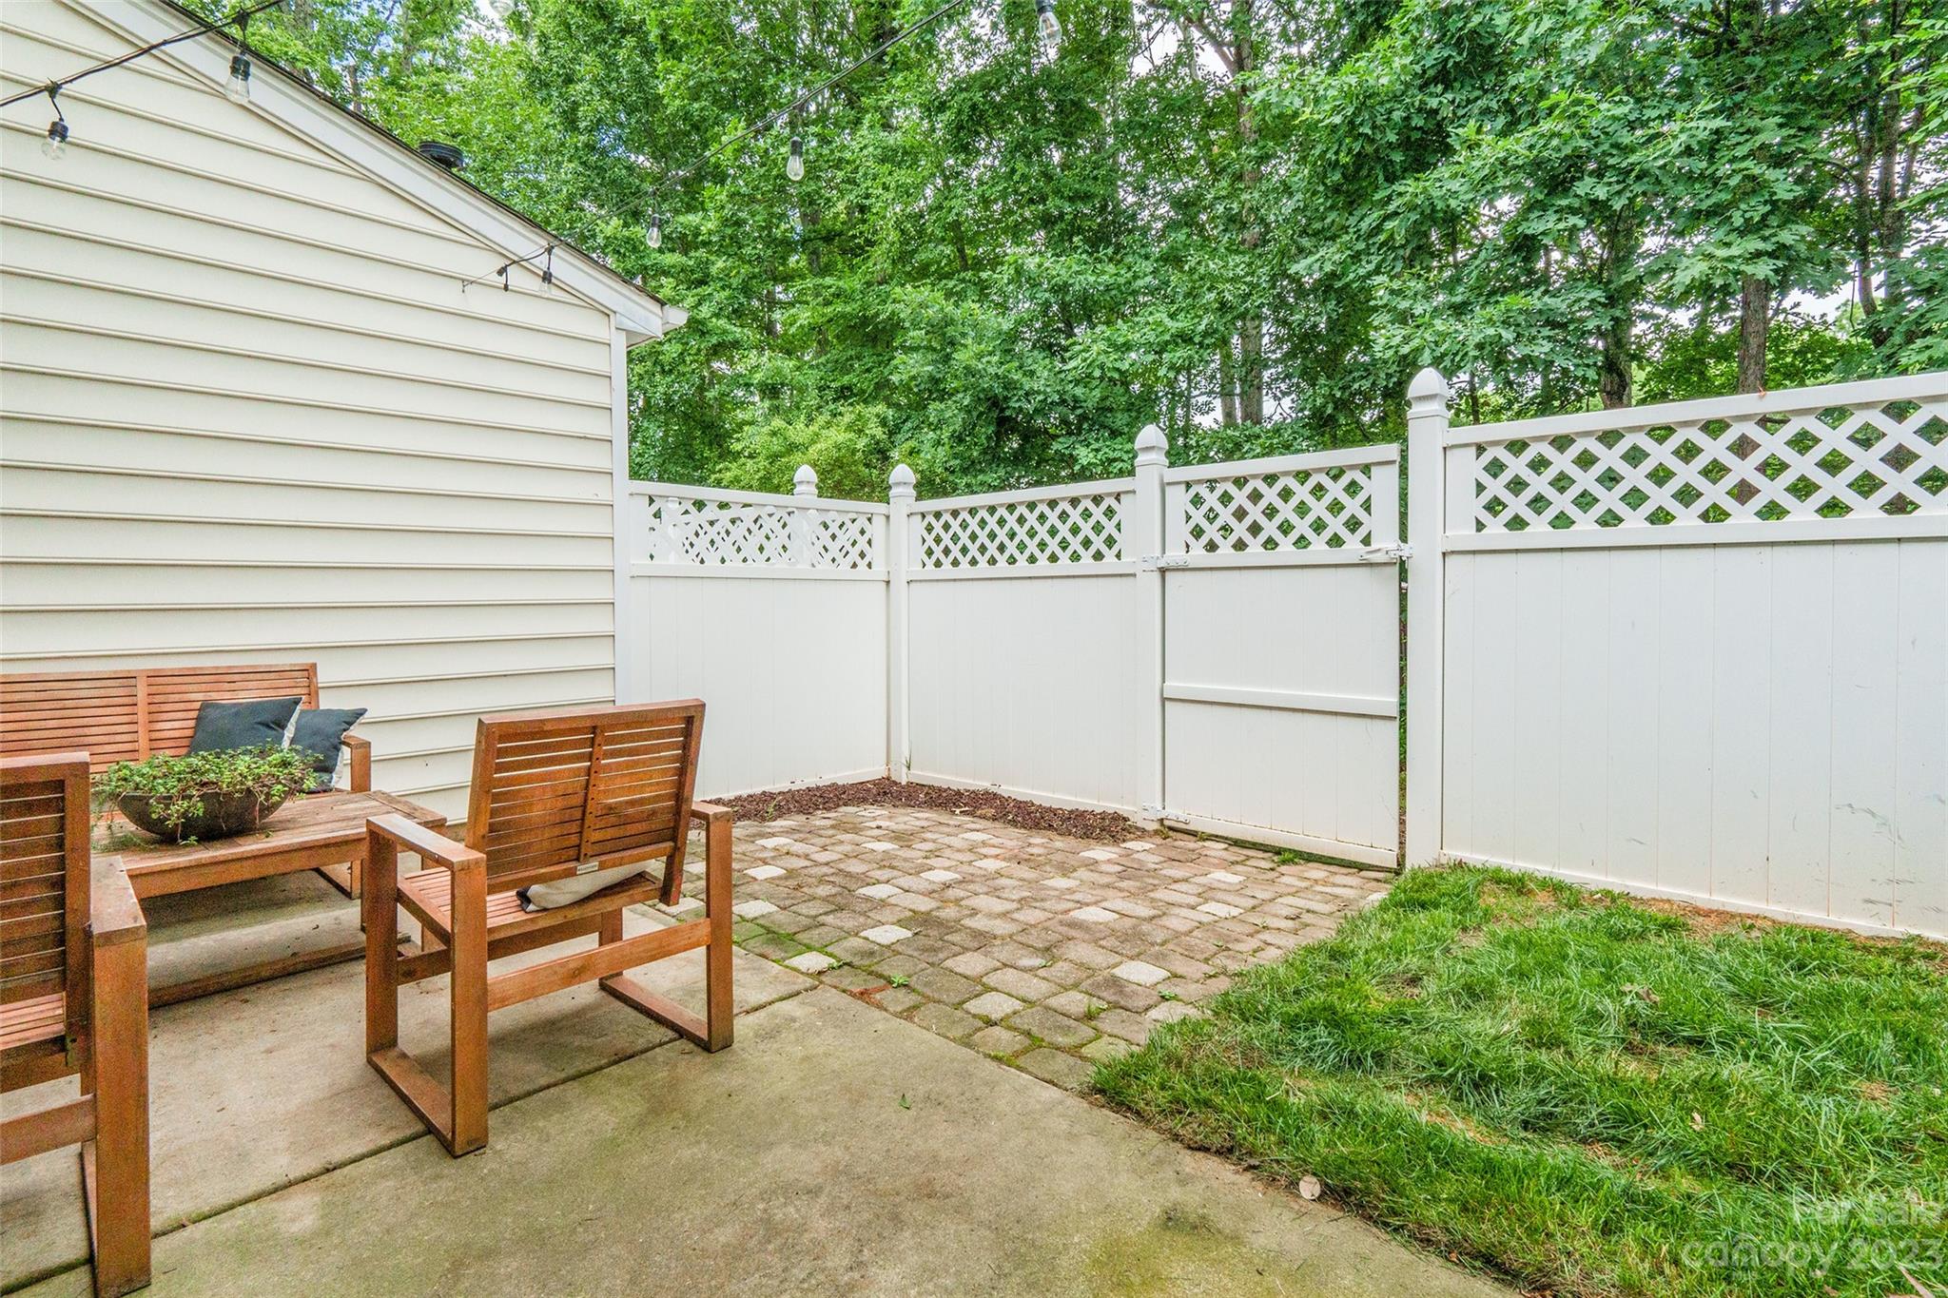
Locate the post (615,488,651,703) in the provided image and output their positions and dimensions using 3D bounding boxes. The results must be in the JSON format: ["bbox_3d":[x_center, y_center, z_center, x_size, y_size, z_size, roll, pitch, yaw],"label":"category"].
[{"bbox_3d":[-1.845,0.026,4.680,0.130,1.770,0.135,2,4,44],"label":"post"}]

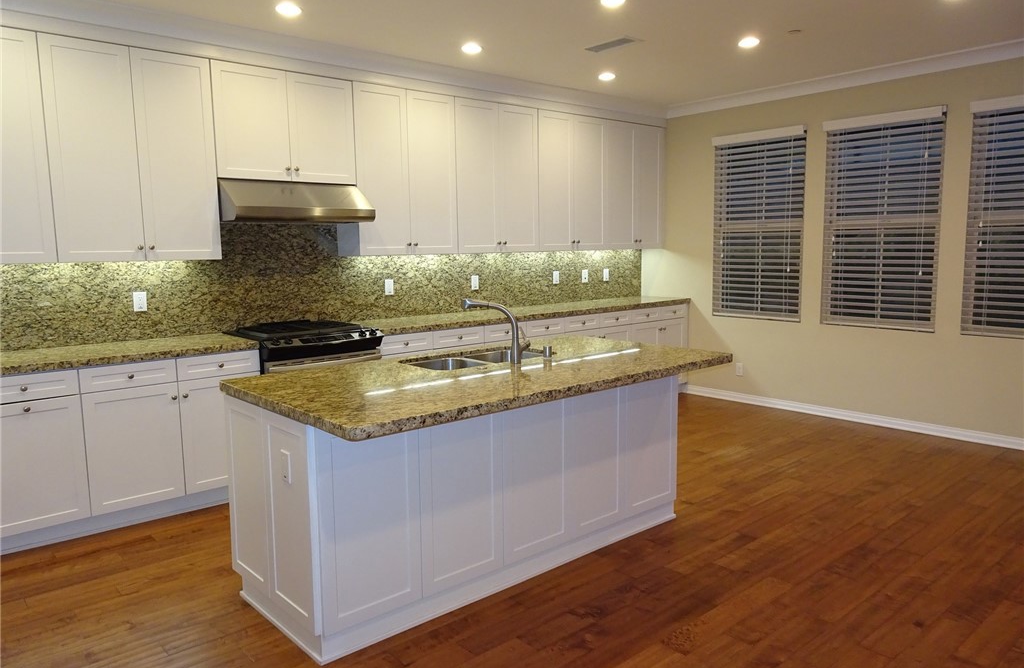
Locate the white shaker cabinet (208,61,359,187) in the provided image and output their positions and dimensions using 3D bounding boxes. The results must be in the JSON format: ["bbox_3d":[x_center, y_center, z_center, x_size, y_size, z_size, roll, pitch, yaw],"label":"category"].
[{"bbox_3d":[-1.489,-1.292,4.516,0.900,0.667,0.347,-7,9,-40],"label":"white shaker cabinet"}]

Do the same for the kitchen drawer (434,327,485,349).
[{"bbox_3d":[-0.518,0.003,5.216,0.453,0.127,0.453,-7,9,-40],"label":"kitchen drawer"}]

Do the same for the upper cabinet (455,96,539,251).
[{"bbox_3d":[-0.197,-1.220,5.654,0.834,1.142,0.320,-7,9,-40],"label":"upper cabinet"}]

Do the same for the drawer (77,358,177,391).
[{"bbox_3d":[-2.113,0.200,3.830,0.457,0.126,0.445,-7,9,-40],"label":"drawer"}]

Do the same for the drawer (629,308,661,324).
[{"bbox_3d":[1.070,-0.184,6.566,0.407,0.126,0.445,-7,9,-40],"label":"drawer"}]

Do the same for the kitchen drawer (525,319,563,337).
[{"bbox_3d":[0.123,-0.073,5.766,0.411,0.127,0.453,-7,9,-40],"label":"kitchen drawer"}]

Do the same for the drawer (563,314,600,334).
[{"bbox_3d":[0.440,-0.111,6.038,0.419,0.127,0.453,-7,9,-40],"label":"drawer"}]

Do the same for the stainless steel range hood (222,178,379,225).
[{"bbox_3d":[-1.402,-0.826,4.478,0.891,0.248,0.594,-7,9,-40],"label":"stainless steel range hood"}]

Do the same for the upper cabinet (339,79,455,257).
[{"bbox_3d":[-0.826,-1.144,5.113,0.830,1.142,0.320,-7,9,-40],"label":"upper cabinet"}]

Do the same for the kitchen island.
[{"bbox_3d":[-0.057,0.596,3.193,2.031,0.914,1.080,-7,9,-40],"label":"kitchen island"}]

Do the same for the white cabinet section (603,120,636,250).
[{"bbox_3d":[0.906,-1.353,6.585,0.411,1.143,0.313,-7,9,-40],"label":"white cabinet section"}]

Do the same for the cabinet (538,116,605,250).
[{"bbox_3d":[0.427,-1.295,6.190,0.819,1.142,0.320,-7,9,-40],"label":"cabinet"}]

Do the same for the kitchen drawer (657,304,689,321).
[{"bbox_3d":[1.370,-0.220,6.824,0.388,0.126,0.445,-7,9,-40],"label":"kitchen drawer"}]

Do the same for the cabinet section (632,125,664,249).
[{"bbox_3d":[1.216,-1.391,6.849,0.406,1.143,0.313,-7,9,-40],"label":"cabinet section"}]

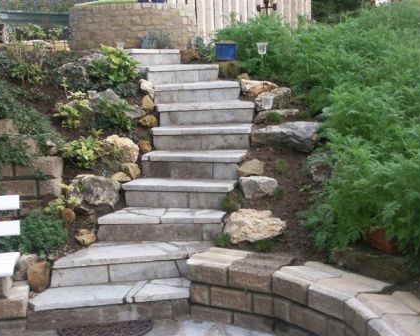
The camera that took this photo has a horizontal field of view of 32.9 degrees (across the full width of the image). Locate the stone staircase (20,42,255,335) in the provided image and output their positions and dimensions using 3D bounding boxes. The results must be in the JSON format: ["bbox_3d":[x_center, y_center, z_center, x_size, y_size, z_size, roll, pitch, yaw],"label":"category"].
[{"bbox_3d":[-0.320,-0.200,6.200,1.420,1.630,4.200,0,10,0],"label":"stone staircase"}]

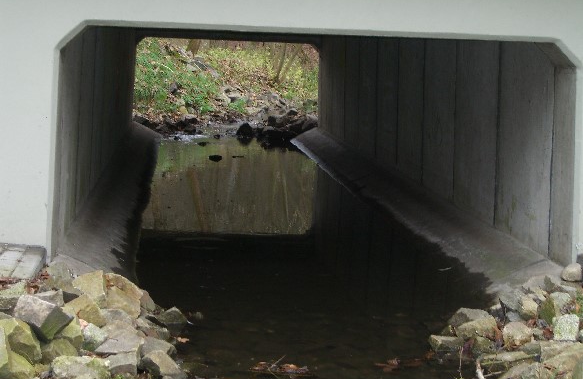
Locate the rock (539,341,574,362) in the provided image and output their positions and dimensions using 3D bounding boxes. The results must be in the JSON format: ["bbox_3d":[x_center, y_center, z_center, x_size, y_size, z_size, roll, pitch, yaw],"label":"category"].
[{"bbox_3d":[1.607,0.986,6.969,0.220,0.120,0.190,1,7,0],"label":"rock"}]

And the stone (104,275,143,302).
[{"bbox_3d":[-1.236,0.743,8.423,0.270,0.240,0.230,1,7,0],"label":"stone"}]

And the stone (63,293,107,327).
[{"bbox_3d":[-1.381,0.807,7.638,0.277,0.165,0.235,-3,8,-35],"label":"stone"}]

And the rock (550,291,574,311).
[{"bbox_3d":[1.956,0.809,8.266,0.180,0.140,0.160,1,7,0],"label":"rock"}]

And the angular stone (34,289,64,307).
[{"bbox_3d":[-1.610,0.725,7.619,0.210,0.130,0.190,1,7,0],"label":"angular stone"}]

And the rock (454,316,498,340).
[{"bbox_3d":[1.248,0.931,7.722,0.290,0.160,0.220,1,7,0],"label":"rock"}]

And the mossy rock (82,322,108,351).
[{"bbox_3d":[-1.218,0.914,7.117,0.170,0.170,0.170,1,7,0],"label":"mossy rock"}]

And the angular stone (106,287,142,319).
[{"bbox_3d":[-1.227,0.825,8.362,0.234,0.193,0.211,1,7,-8],"label":"angular stone"}]

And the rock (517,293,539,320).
[{"bbox_3d":[1.724,0.855,8.366,0.160,0.170,0.160,1,7,0],"label":"rock"}]

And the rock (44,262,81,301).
[{"bbox_3d":[-1.687,0.678,8.436,0.251,0.243,0.200,1,7,-11],"label":"rock"}]

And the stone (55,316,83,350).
[{"bbox_3d":[-1.388,0.896,7.125,0.181,0.168,0.181,1,7,-11],"label":"stone"}]

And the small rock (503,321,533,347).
[{"bbox_3d":[1.589,1.020,8.053,0.199,0.135,0.179,3,7,12],"label":"small rock"}]

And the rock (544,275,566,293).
[{"bbox_3d":[2.140,0.770,9.280,0.169,0.105,0.185,4,7,13],"label":"rock"}]

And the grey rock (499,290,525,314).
[{"bbox_3d":[1.646,0.838,8.569,0.200,0.170,0.190,1,7,0],"label":"grey rock"}]

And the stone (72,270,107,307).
[{"bbox_3d":[-1.459,0.715,8.272,0.250,0.250,0.220,1,7,0],"label":"stone"}]

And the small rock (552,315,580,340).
[{"bbox_3d":[1.860,0.933,7.745,0.179,0.147,0.161,4,7,14],"label":"small rock"}]

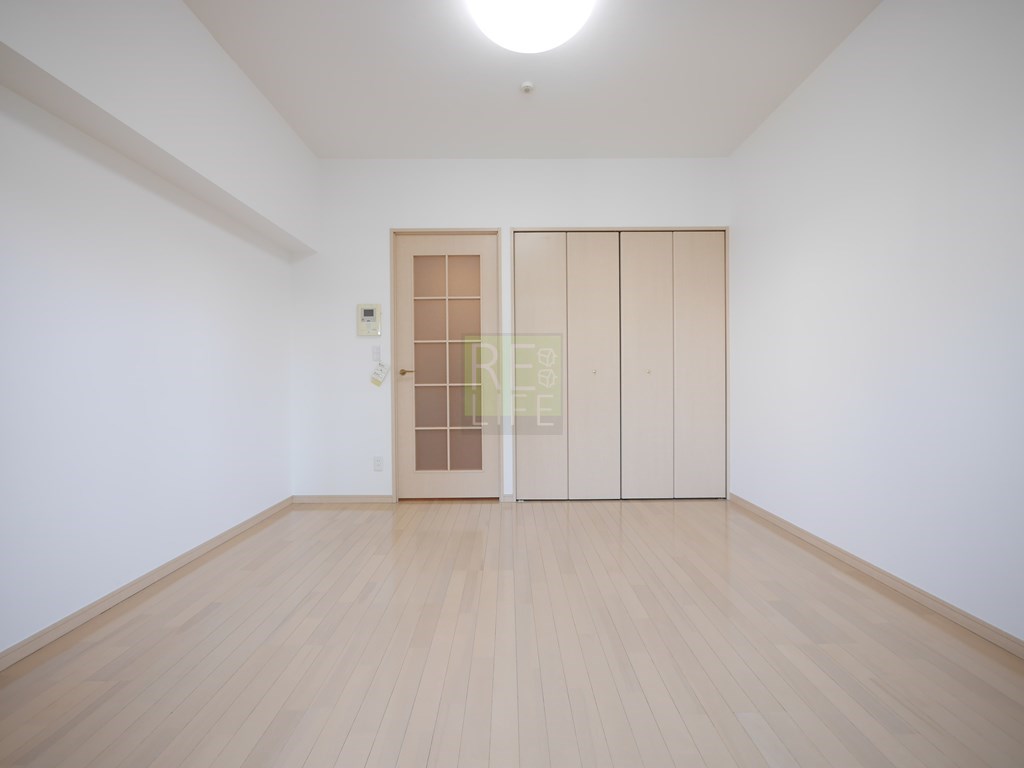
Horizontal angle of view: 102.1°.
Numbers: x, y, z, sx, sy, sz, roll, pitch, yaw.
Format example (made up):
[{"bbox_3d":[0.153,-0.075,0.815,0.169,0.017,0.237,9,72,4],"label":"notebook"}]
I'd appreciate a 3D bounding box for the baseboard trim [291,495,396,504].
[{"bbox_3d":[-1.308,0.898,3.220,0.800,0.065,0.020,0,0,0],"label":"baseboard trim"}]

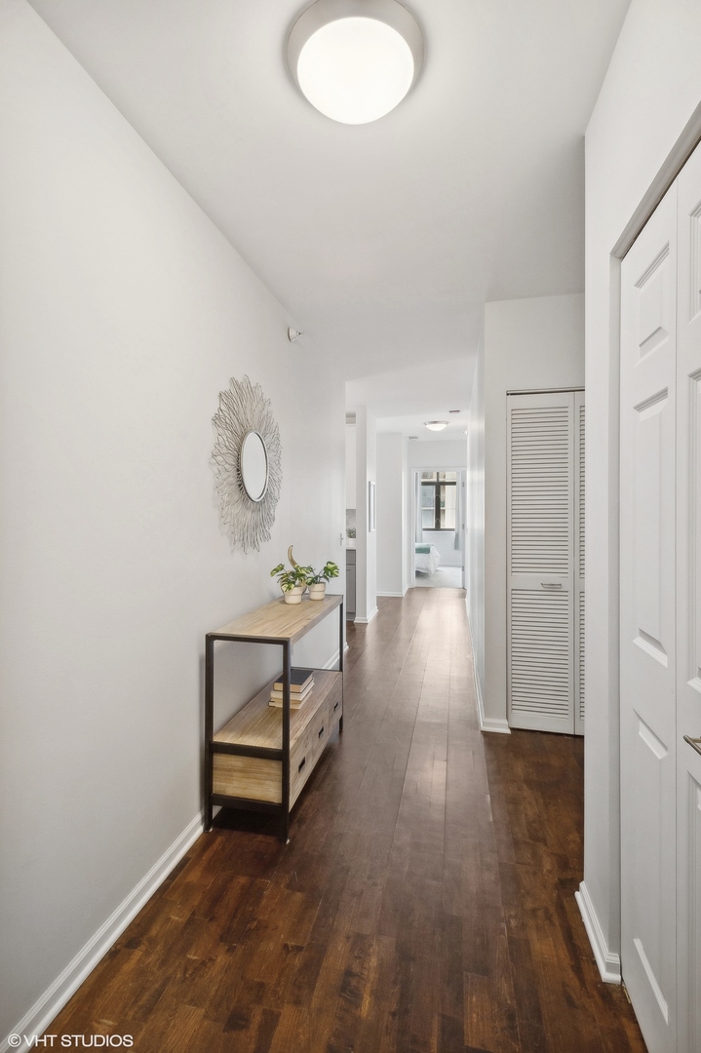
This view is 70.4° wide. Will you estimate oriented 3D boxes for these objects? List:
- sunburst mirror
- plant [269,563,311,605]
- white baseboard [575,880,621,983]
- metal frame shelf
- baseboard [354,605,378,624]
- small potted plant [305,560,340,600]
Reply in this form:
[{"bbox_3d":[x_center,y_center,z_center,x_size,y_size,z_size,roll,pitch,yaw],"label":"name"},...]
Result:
[{"bbox_3d":[-0.487,-0.293,2.438,0.053,0.830,0.825,0,2,12],"label":"sunburst mirror"},{"bbox_3d":[-0.316,0.319,2.696,0.195,0.202,0.185,0,2,12],"label":"plant"},{"bbox_3d":[0.756,1.224,1.527,0.053,0.081,0.308,0,2,12],"label":"white baseboard"},{"bbox_3d":[-0.315,0.832,2.465,0.358,0.810,0.982,0,2,12],"label":"metal frame shelf"},{"bbox_3d":[0.209,1.086,6.179,0.170,0.080,0.810,0,2,12],"label":"baseboard"},{"bbox_3d":[-0.170,0.313,2.847,0.185,0.205,0.180,0,2,12],"label":"small potted plant"}]

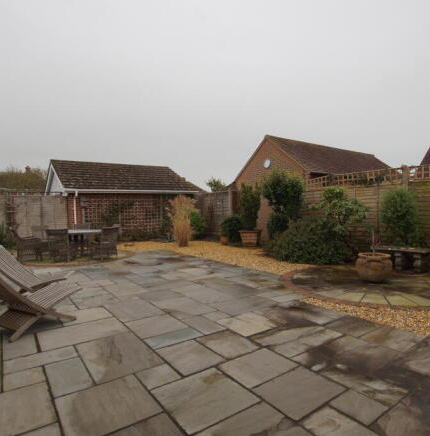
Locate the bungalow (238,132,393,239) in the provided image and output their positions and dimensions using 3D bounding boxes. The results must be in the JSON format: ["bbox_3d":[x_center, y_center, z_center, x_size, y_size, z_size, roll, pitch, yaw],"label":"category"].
[{"bbox_3d":[4.950,-1.123,12.900,8.100,4.000,3.800,-2,2,-36],"label":"bungalow"}]

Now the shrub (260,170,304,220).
[{"bbox_3d":[2.132,-0.742,9.200,1.400,1.620,1.300,-1,1,12],"label":"shrub"}]

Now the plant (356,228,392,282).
[{"bbox_3d":[2.882,0.662,5.280,0.600,0.950,0.600,-1,2,0],"label":"plant"}]

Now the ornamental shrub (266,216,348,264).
[{"bbox_3d":[2.419,0.582,7.700,2.000,1.200,1.600,0,2,37],"label":"ornamental shrub"}]

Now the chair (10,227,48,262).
[{"bbox_3d":[-5.484,0.755,8.538,0.700,0.970,0.620,-2,1,-16],"label":"chair"}]

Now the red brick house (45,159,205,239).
[{"bbox_3d":[-4.900,-0.863,14.800,5.900,3.550,6.100,-2,2,-36],"label":"red brick house"}]

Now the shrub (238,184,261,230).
[{"bbox_3d":[1.255,-0.382,10.600,0.860,1.650,0.860,-1,1,0],"label":"shrub"}]

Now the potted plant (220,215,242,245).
[{"bbox_3d":[0.588,0.417,11.050,0.750,1.120,0.800,-1,2,0],"label":"potted plant"}]

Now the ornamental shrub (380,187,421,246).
[{"bbox_3d":[4.203,0.182,6.600,0.820,1.800,0.860,-2,2,-36],"label":"ornamental shrub"}]

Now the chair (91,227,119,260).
[{"bbox_3d":[-3.021,0.673,8.000,0.640,0.870,0.620,0,2,18],"label":"chair"}]

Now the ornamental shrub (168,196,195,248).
[{"bbox_3d":[-1.243,0.152,10.777,1.050,1.950,1.000,-1,1,0],"label":"ornamental shrub"}]

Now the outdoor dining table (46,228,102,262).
[{"bbox_3d":[-4.340,0.833,8.941,1.500,0.760,1.500,-2,2,-26],"label":"outdoor dining table"}]

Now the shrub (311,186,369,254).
[{"bbox_3d":[3.210,0.135,7.450,1.250,1.860,1.400,-2,2,-36],"label":"shrub"}]

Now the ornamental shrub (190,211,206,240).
[{"bbox_3d":[-0.791,0.306,12.800,0.800,1.260,0.750,-2,2,-36],"label":"ornamental shrub"}]

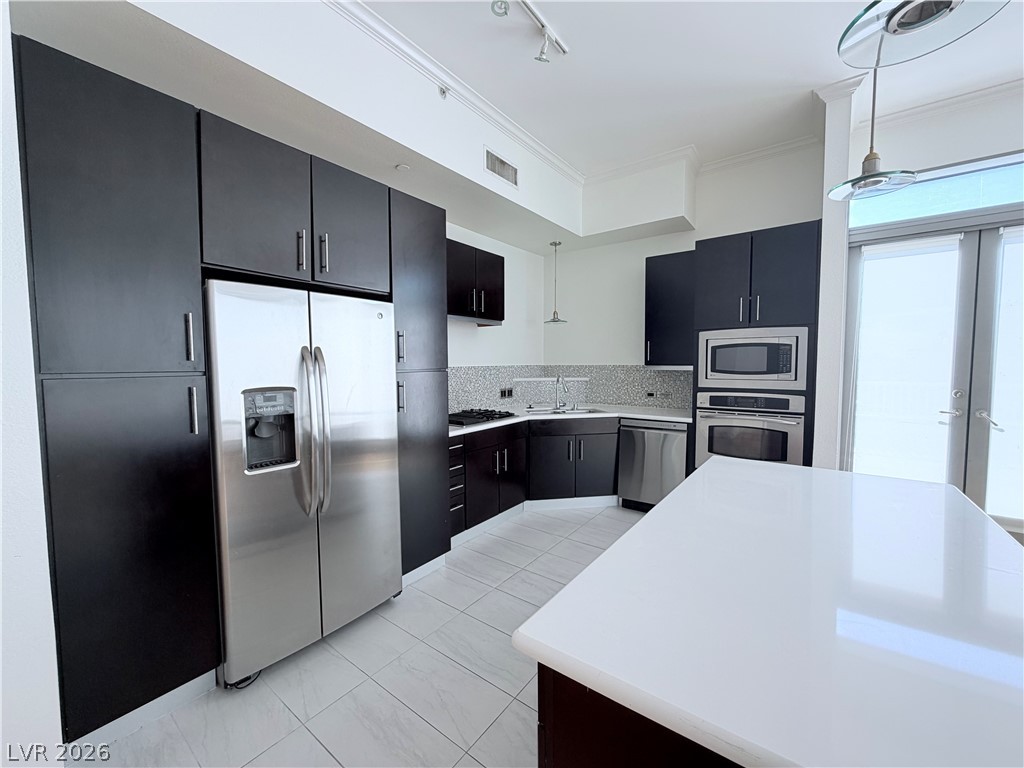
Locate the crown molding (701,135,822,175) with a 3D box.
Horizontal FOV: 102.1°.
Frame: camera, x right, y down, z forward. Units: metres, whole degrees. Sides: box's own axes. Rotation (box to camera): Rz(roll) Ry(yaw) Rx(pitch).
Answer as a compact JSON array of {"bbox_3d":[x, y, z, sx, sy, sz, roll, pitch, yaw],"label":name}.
[{"bbox_3d":[2.197,-2.046,3.757,1.019,0.093,0.090,2,4,37],"label":"crown molding"}]

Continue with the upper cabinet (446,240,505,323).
[{"bbox_3d":[-0.461,-0.887,3.707,0.350,0.592,0.840,2,4,36],"label":"upper cabinet"}]

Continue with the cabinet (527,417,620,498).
[{"bbox_3d":[0.542,0.698,4.246,0.910,0.752,0.660,-1,3,-8],"label":"cabinet"}]

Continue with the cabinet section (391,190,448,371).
[{"bbox_3d":[-0.828,-0.628,2.807,0.660,1.056,0.451,2,4,37],"label":"cabinet section"}]

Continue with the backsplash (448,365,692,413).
[{"bbox_3d":[0.537,0.021,4.616,2.669,0.449,1.329,-1,3,-8],"label":"backsplash"}]

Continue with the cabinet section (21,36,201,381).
[{"bbox_3d":[-1.645,-0.567,1.677,0.660,1.046,0.454,2,4,36],"label":"cabinet section"}]

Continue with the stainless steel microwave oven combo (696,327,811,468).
[{"bbox_3d":[2.057,0.145,3.545,0.761,1.178,0.580,2,4,37],"label":"stainless steel microwave oven combo"}]

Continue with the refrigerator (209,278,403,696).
[{"bbox_3d":[-1.224,0.431,2.291,0.805,1.770,0.913,2,4,36],"label":"refrigerator"}]

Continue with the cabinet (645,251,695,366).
[{"bbox_3d":[1.639,-0.710,4.074,0.528,1.055,0.344,2,4,37],"label":"cabinet"}]

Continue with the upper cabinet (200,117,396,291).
[{"bbox_3d":[-1.244,-0.824,2.242,0.660,0.612,0.930,2,4,36],"label":"upper cabinet"}]

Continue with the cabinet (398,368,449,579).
[{"bbox_3d":[-0.831,0.541,2.889,0.680,1.254,0.449,2,4,36],"label":"cabinet"}]

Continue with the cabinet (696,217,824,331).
[{"bbox_3d":[2.095,-0.840,3.541,0.842,0.763,0.620,2,4,36],"label":"cabinet"}]

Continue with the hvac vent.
[{"bbox_3d":[-0.068,-1.668,3.207,0.030,0.162,0.425,2,4,36],"label":"hvac vent"}]

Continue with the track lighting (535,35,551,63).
[{"bbox_3d":[0.168,-1.840,2.280,0.090,0.130,0.100,-1,3,-14],"label":"track lighting"}]

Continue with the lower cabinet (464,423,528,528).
[{"bbox_3d":[-0.347,0.735,3.708,0.604,0.747,0.841,2,4,36],"label":"lower cabinet"}]

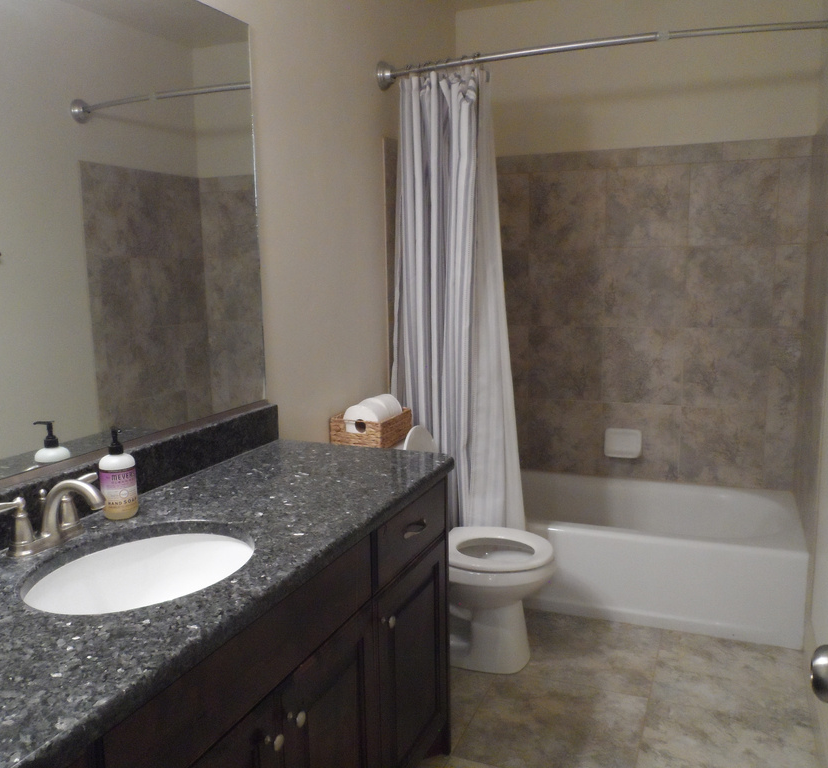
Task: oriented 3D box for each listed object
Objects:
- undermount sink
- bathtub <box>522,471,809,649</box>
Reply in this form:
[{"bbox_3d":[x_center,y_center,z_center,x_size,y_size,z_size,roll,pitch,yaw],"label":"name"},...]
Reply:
[{"bbox_3d":[-0.454,0.385,1.213,0.350,0.160,0.415,2,9,23],"label":"undermount sink"},{"bbox_3d":[0.772,0.656,2.998,1.500,0.345,0.740,2,9,23],"label":"bathtub"}]

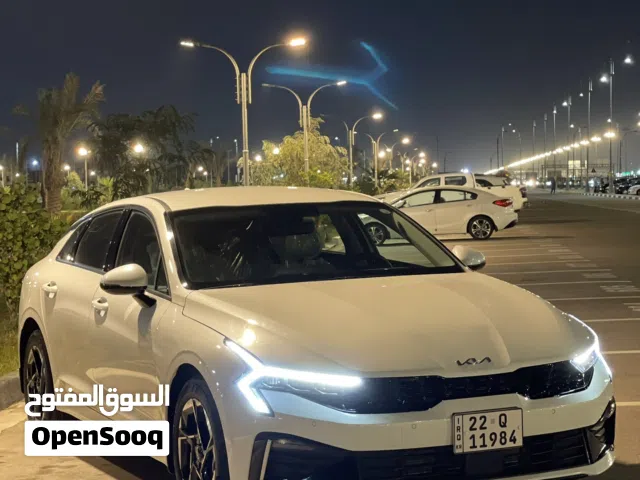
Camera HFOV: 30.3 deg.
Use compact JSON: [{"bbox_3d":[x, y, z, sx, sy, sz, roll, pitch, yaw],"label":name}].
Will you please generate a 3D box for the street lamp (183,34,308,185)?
[{"bbox_3d":[-2.260,-3.050,36.000,3.800,6.200,0.350,-2,2,7],"label":"street lamp"}]

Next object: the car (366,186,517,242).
[{"bbox_3d":[2.860,-0.670,31.100,4.550,1.440,1.780,-2,2,3],"label":"car"}]

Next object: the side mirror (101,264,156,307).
[{"bbox_3d":[-0.895,0.213,5.490,0.240,0.190,0.160,-3,1,-25],"label":"side mirror"}]

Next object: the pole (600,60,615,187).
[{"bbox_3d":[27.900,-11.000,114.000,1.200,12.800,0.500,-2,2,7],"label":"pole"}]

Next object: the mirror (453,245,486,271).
[{"bbox_3d":[0.785,0.125,6.290,0.240,0.180,0.160,-3,1,-25],"label":"mirror"}]

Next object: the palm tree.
[{"bbox_3d":[-7.520,-2.250,34.000,2.600,5.100,2.600,-2,2,7],"label":"palm tree"}]

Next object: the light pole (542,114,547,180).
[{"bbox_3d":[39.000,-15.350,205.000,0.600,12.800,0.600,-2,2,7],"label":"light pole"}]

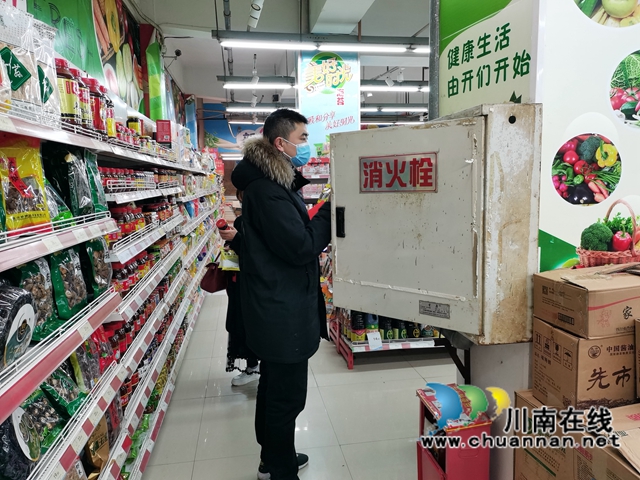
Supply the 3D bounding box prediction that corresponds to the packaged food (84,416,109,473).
[{"bbox_3d":[-0.940,0.818,2.054,0.060,0.230,0.145,-6,6,6],"label":"packaged food"}]

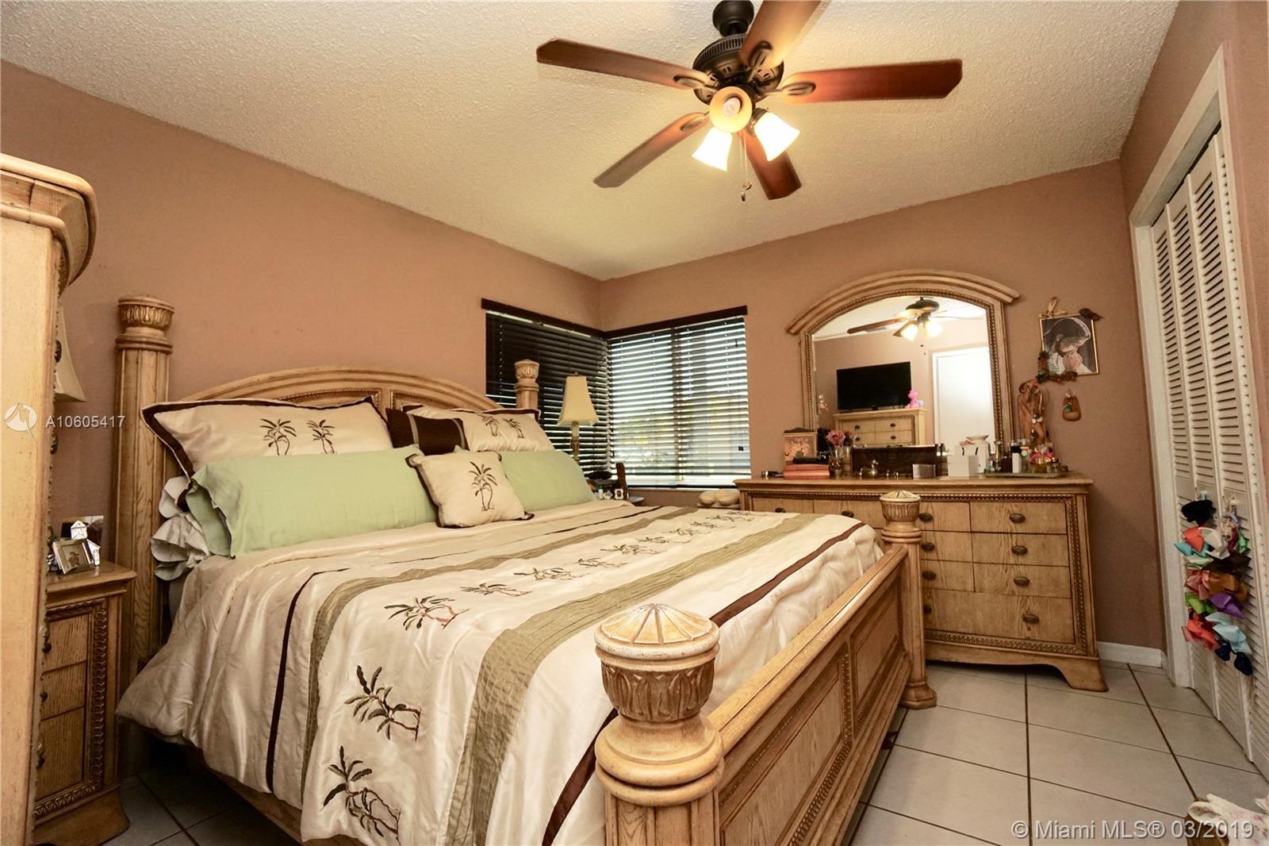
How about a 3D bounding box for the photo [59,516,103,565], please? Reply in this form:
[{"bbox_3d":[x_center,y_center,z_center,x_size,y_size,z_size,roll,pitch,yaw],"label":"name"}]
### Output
[{"bbox_3d":[-1.889,0.405,1.799,0.060,0.170,0.110,-4,-4,27],"label":"photo"}]

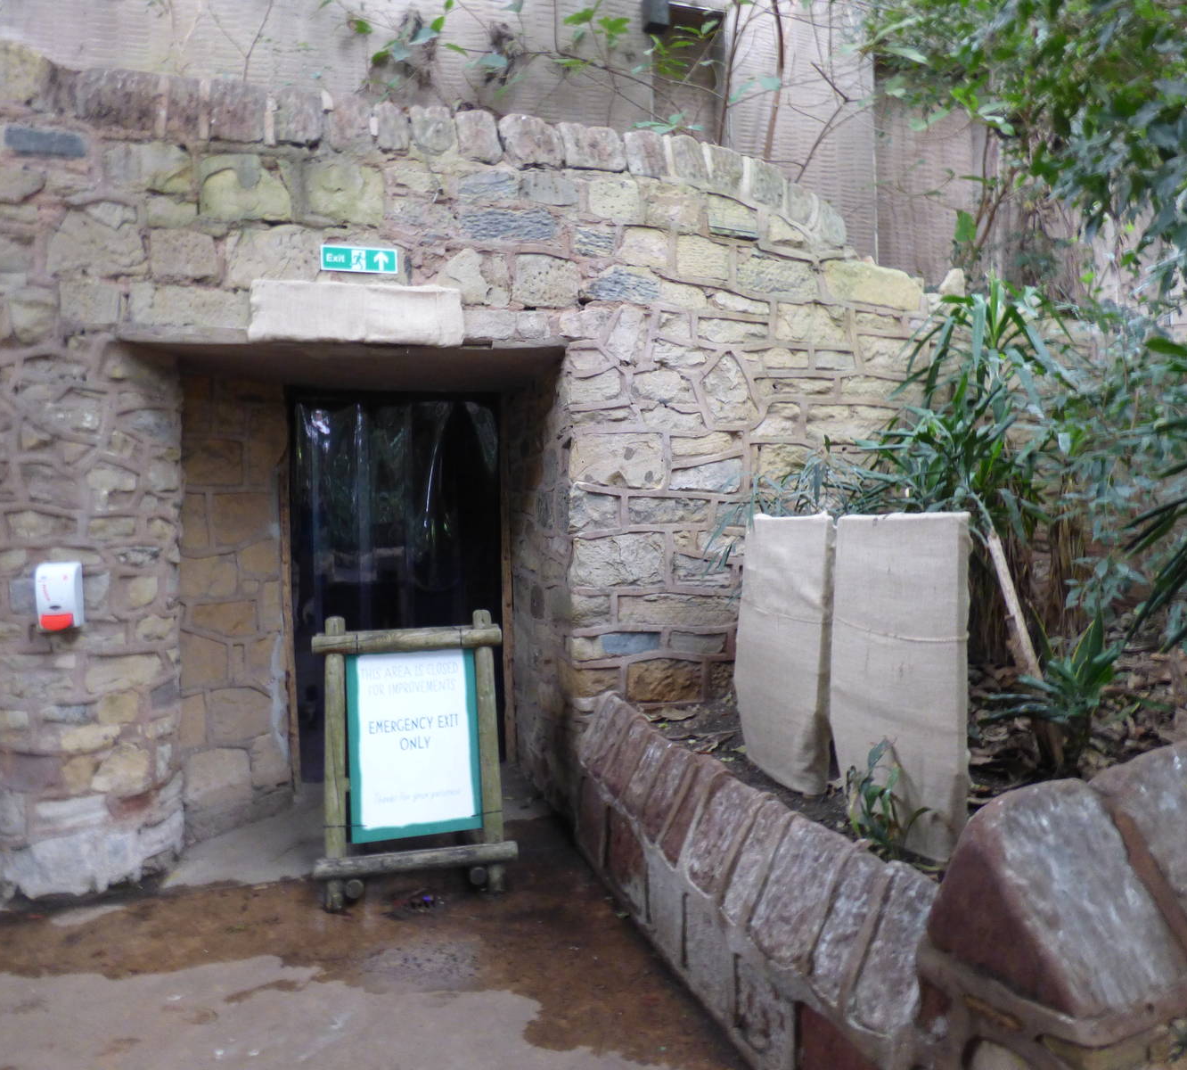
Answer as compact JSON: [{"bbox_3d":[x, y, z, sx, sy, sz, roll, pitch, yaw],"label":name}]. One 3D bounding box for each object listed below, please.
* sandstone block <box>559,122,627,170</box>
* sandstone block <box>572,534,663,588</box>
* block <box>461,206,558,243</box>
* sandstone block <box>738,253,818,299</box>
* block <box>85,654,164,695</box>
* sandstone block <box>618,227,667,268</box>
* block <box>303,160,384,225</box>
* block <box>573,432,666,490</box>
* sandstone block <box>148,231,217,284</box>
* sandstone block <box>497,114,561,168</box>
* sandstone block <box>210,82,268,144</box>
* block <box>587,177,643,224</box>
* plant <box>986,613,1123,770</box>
[{"bbox_3d":[-0.026,-1.629,3.546,0.280,0.187,0.200,-1,2,-10],"label":"sandstone block"},{"bbox_3d":[0.091,0.110,3.681,0.422,0.236,0.140,-1,1,-12],"label":"sandstone block"},{"bbox_3d":[-0.370,-1.317,3.561,0.416,0.123,0.130,-1,1,-14],"label":"block"},{"bbox_3d":[0.815,-1.183,3.845,0.434,0.163,0.160,-1,2,-23],"label":"sandstone block"},{"bbox_3d":[-1.696,0.498,3.018,0.252,0.120,0.140,-1,2,-14],"label":"block"},{"bbox_3d":[0.187,-1.227,3.588,0.219,0.157,0.150,-1,2,-18],"label":"sandstone block"},{"bbox_3d":[-1.011,-1.365,3.363,0.304,0.239,0.170,-1,2,-10],"label":"block"},{"bbox_3d":[0.090,-0.327,3.681,0.412,0.251,0.140,-1,1,-12],"label":"block"},{"bbox_3d":[-1.598,-1.079,3.263,0.245,0.198,0.160,-1,2,-10],"label":"sandstone block"},{"bbox_3d":[-0.297,-1.675,3.627,0.269,0.221,0.250,-1,1,-14],"label":"sandstone block"},{"bbox_3d":[-1.420,-1.657,3.345,0.207,0.234,0.250,-1,1,-14],"label":"sandstone block"},{"bbox_3d":[0.071,-1.413,3.549,0.224,0.179,0.150,-1,2,-13],"label":"block"},{"bbox_3d":[1.538,0.522,2.750,0.420,0.500,0.400,-1,1,0],"label":"plant"}]

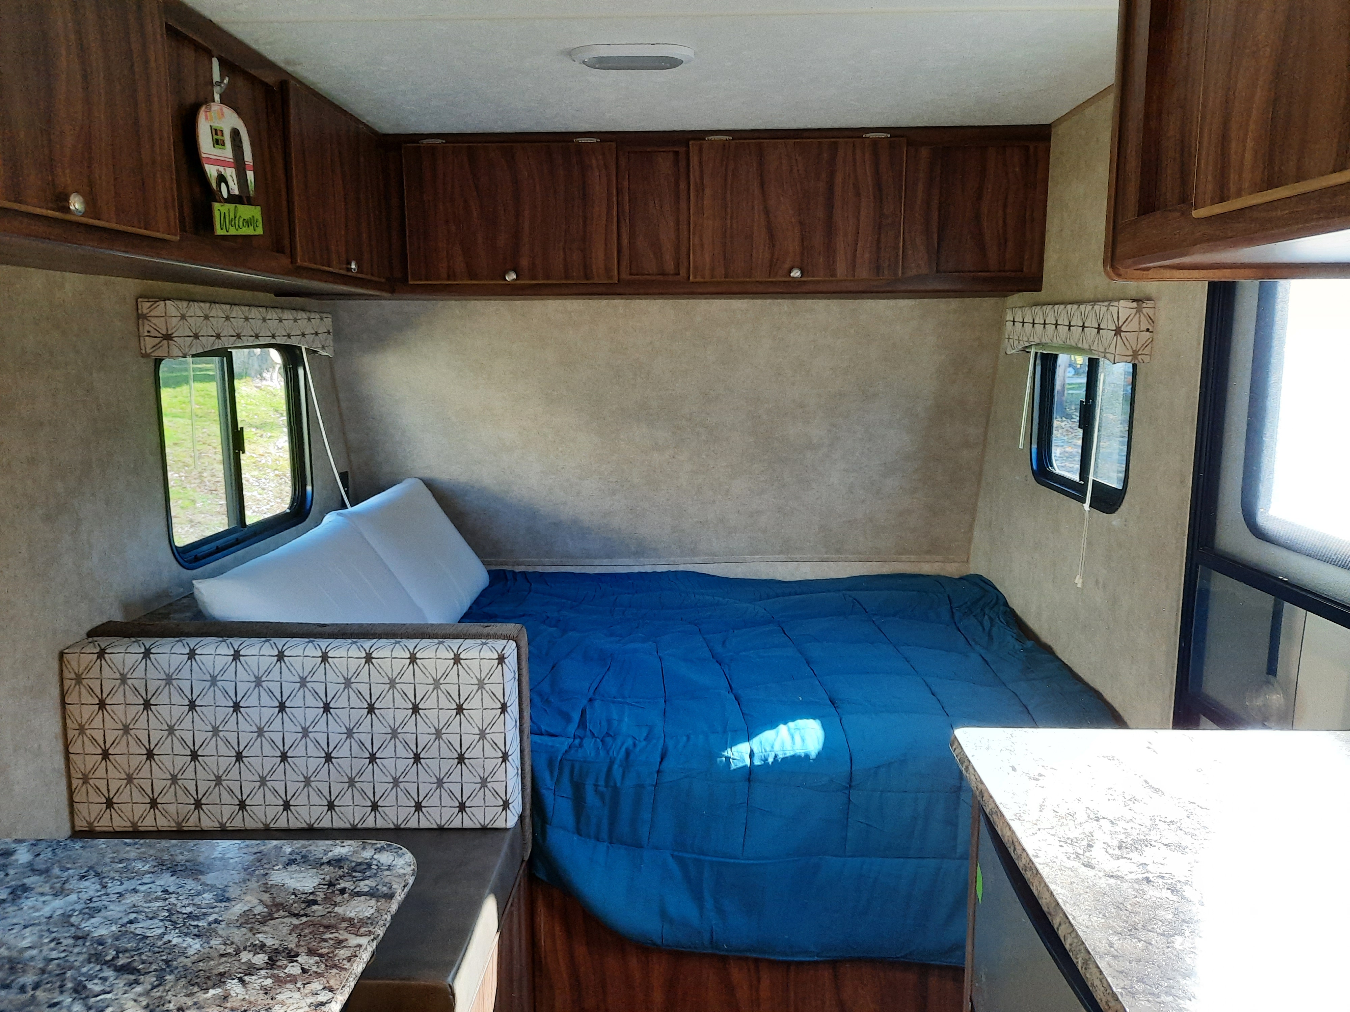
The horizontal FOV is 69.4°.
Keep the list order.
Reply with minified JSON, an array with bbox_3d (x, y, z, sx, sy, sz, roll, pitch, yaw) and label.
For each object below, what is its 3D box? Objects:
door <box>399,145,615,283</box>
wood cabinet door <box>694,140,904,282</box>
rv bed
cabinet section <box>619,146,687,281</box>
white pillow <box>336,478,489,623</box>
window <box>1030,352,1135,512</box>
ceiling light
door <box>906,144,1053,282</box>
[{"bbox_3d":[-0.436,-0.782,2.618,0.566,0.359,0.025,0,9,2],"label":"door"},{"bbox_3d":[0.321,-0.783,2.591,0.561,0.356,0.025,0,9,2],"label":"wood cabinet door"},{"bbox_3d":[0.018,0.508,2.620,1.909,0.364,1.545,0,9,2],"label":"rv bed"},{"bbox_3d":[-0.056,-0.783,2.612,0.187,0.346,0.020,0,9,2],"label":"cabinet section"},{"bbox_3d":[-0.772,0.151,2.882,0.151,0.444,0.616,-36,6,7],"label":"white pillow"},{"bbox_3d":[0.986,-0.210,2.363,0.051,0.379,0.651,0,9,2],"label":"window"},{"bbox_3d":[-0.083,-0.872,1.905,0.236,0.028,0.109,0,9,2],"label":"ceiling light"},{"bbox_3d":[0.791,-0.782,2.588,0.376,0.337,0.025,0,9,2],"label":"door"}]

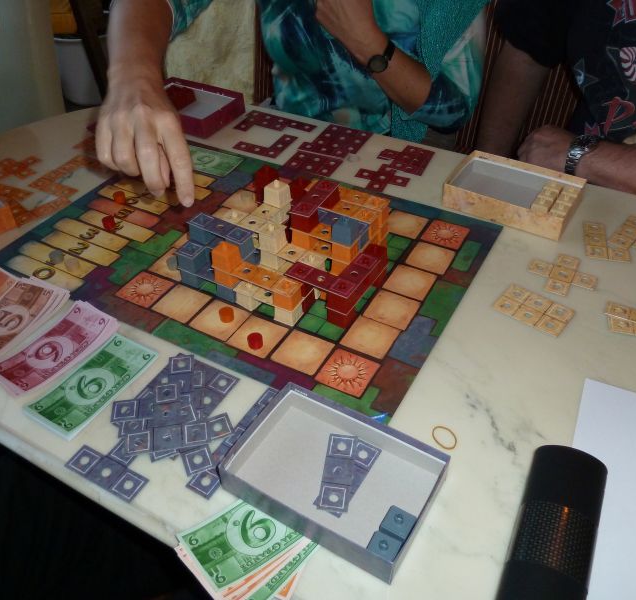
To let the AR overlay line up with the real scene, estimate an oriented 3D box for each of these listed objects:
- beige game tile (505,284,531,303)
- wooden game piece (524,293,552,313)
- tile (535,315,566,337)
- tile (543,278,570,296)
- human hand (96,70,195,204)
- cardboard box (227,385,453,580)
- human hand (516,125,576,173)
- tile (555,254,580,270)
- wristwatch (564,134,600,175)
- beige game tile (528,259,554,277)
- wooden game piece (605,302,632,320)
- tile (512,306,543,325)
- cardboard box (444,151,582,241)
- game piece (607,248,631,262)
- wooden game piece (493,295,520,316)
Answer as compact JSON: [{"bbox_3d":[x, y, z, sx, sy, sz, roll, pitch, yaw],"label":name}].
[{"bbox_3d":[0.215,-0.006,0.674,0.024,0.003,0.024,26,49,28],"label":"beige game tile"},{"bbox_3d":[0.235,0.005,0.667,0.024,0.002,0.024,28,49,29],"label":"wooden game piece"},{"bbox_3d":[0.240,0.026,0.642,0.024,0.002,0.024,27,49,29],"label":"tile"},{"bbox_3d":[0.264,-0.013,0.686,0.024,0.002,0.024,18,45,21],"label":"tile"},{"bbox_3d":[-0.191,-0.177,0.677,0.091,0.054,0.184,-18,70,1],"label":"human hand"},{"bbox_3d":[0.013,0.139,0.501,0.152,0.032,0.100,22,47,24],"label":"cardboard box"},{"bbox_3d":[0.309,-0.202,0.844,0.090,0.070,0.075,30,50,30],"label":"human hand"},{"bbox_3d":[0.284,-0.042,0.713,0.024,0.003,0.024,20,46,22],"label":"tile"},{"bbox_3d":[0.361,-0.194,0.855,0.039,0.050,0.062,25,48,27],"label":"wristwatch"},{"bbox_3d":[0.252,-0.036,0.707,0.024,0.003,0.024,18,45,20],"label":"beige game tile"},{"bbox_3d":[0.311,0.012,0.648,0.024,0.003,0.024,17,35,19],"label":"wooden game piece"},{"bbox_3d":[0.221,0.017,0.654,0.024,0.002,0.024,28,49,29],"label":"tile"},{"bbox_3d":[0.251,-0.136,0.798,0.150,0.031,0.100,22,47,24],"label":"cardboard box"},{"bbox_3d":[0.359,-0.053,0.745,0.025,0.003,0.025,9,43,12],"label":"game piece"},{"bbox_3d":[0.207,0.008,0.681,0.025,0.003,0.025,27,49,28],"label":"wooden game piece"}]

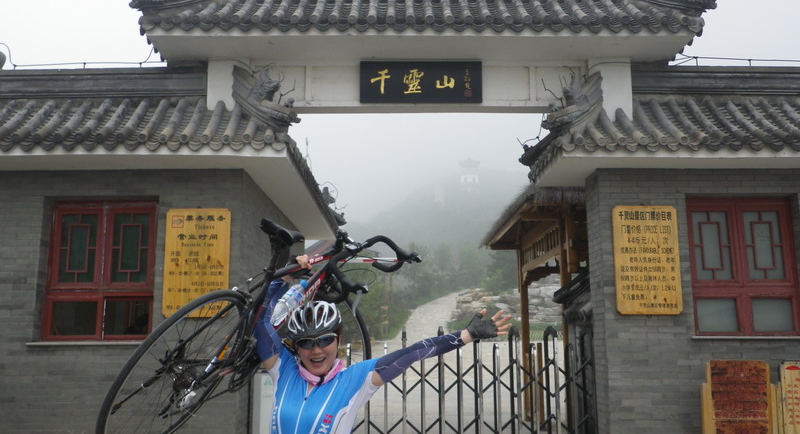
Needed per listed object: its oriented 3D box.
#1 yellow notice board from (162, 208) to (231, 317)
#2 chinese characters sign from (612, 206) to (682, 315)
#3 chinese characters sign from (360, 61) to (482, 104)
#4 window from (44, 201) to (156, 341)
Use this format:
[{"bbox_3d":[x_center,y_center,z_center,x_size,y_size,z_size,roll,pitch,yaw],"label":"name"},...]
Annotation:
[{"bbox_3d":[-2.012,0.455,6.443,0.648,1.089,0.040,0,-9,0],"label":"yellow notice board"},{"bbox_3d":[2.458,0.427,6.445,0.644,1.087,0.040,0,-9,0],"label":"chinese characters sign"},{"bbox_3d":[0.228,-1.424,6.905,1.295,0.466,0.060,0,-9,0],"label":"chinese characters sign"},{"bbox_3d":[-3.041,0.548,6.672,1.090,1.433,0.100,0,-9,0],"label":"window"}]

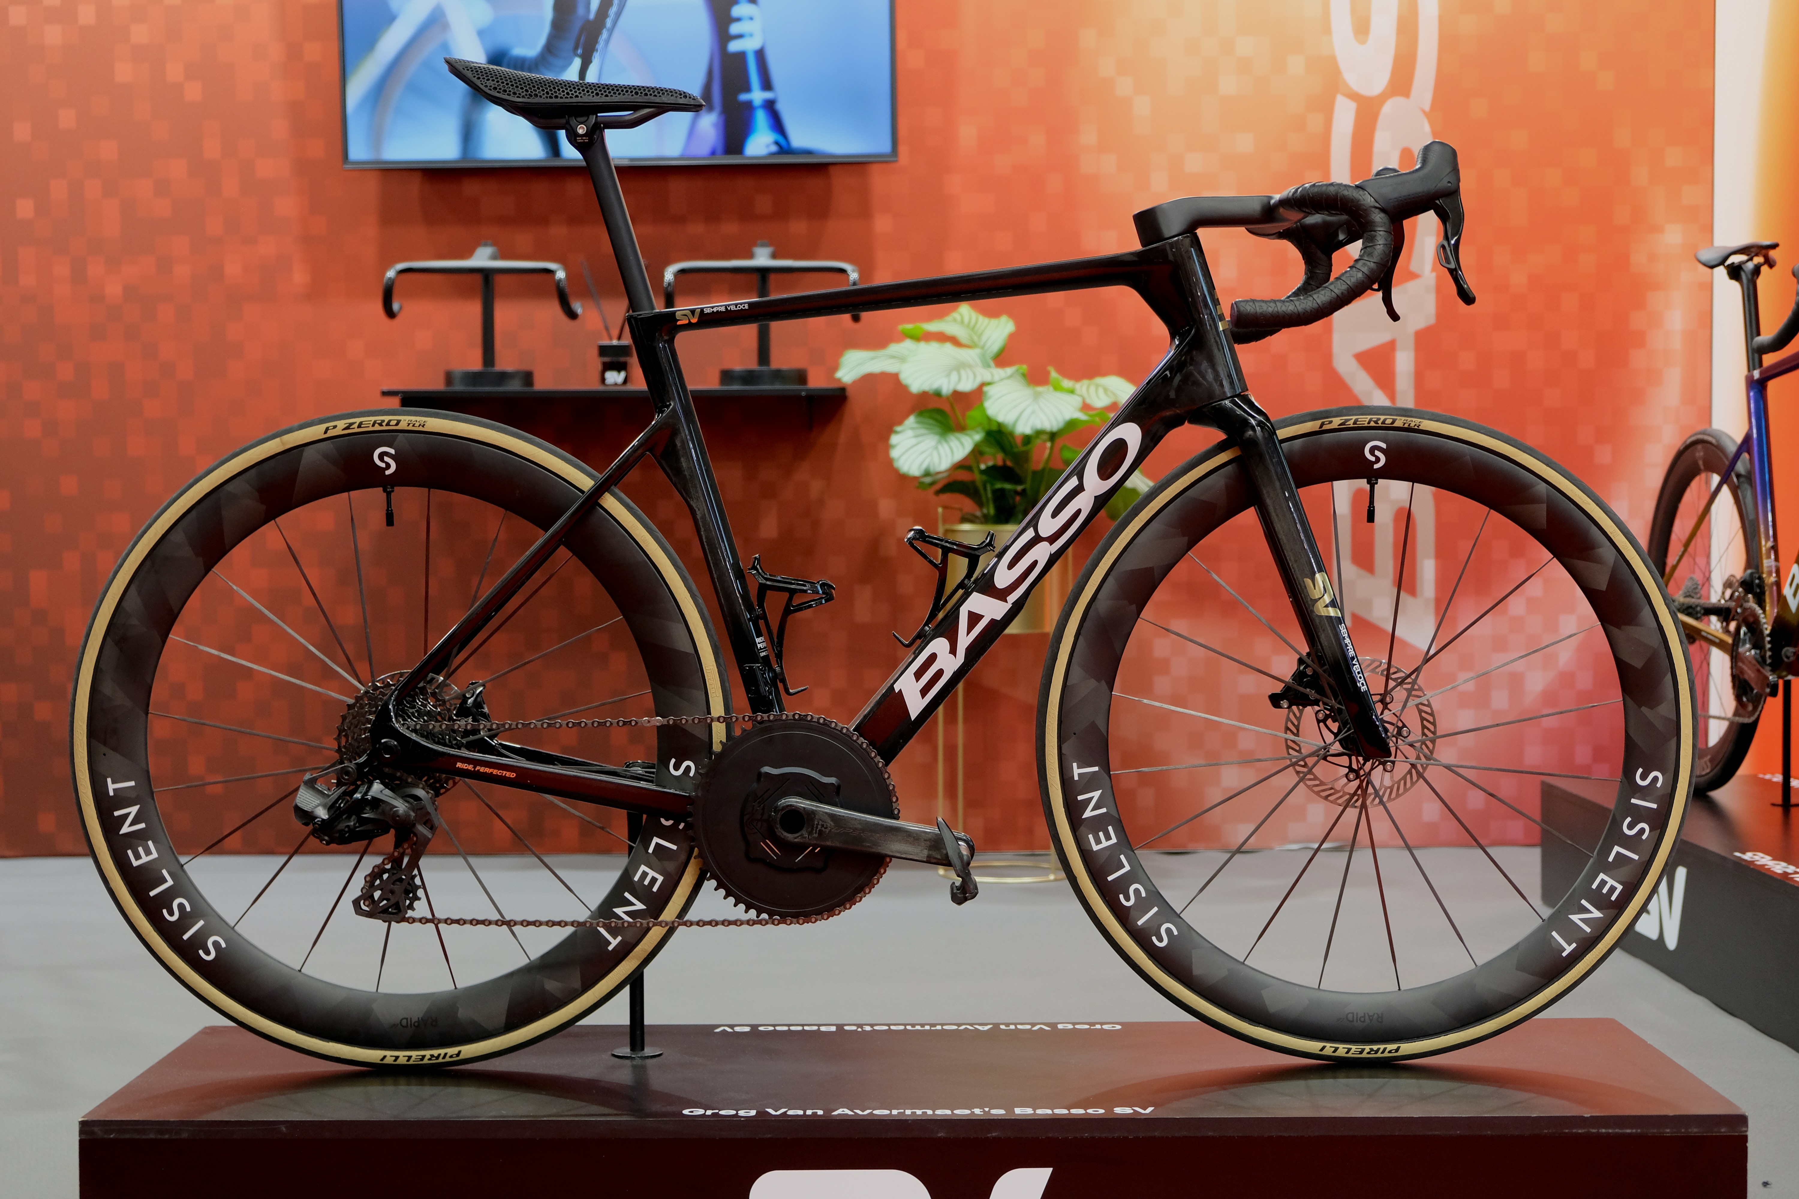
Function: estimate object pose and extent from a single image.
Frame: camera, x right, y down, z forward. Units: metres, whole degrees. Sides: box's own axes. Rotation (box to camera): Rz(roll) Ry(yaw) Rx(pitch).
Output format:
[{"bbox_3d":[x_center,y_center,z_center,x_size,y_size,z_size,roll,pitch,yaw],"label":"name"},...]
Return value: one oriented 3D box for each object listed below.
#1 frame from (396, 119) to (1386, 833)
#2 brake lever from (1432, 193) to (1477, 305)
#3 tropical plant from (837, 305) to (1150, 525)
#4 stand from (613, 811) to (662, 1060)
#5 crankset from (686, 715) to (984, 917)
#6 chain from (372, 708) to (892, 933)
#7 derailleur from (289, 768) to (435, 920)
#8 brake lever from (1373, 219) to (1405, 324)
[{"bbox_3d":[-0.018,-0.120,2.757,1.027,0.707,0.150,0,3,0],"label":"frame"},{"bbox_3d":[0.530,-0.335,2.576,0.043,0.108,0.035,0,3,0],"label":"brake lever"},{"bbox_3d":[0.203,-0.396,5.800,0.680,0.480,0.560,0,2,0],"label":"tropical plant"},{"bbox_3d":[-0.274,0.341,2.820,0.054,0.275,0.054,0,2,0],"label":"stand"},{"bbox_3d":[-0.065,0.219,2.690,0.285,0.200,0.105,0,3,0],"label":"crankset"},{"bbox_3d":[-0.269,0.223,2.721,0.530,0.222,0.028,0,3,0],"label":"chain"},{"bbox_3d":[-0.534,0.244,2.700,0.145,0.157,0.068,0,3,0],"label":"derailleur"},{"bbox_3d":[0.530,-0.355,2.915,0.041,0.110,0.035,0,3,0],"label":"brake lever"}]

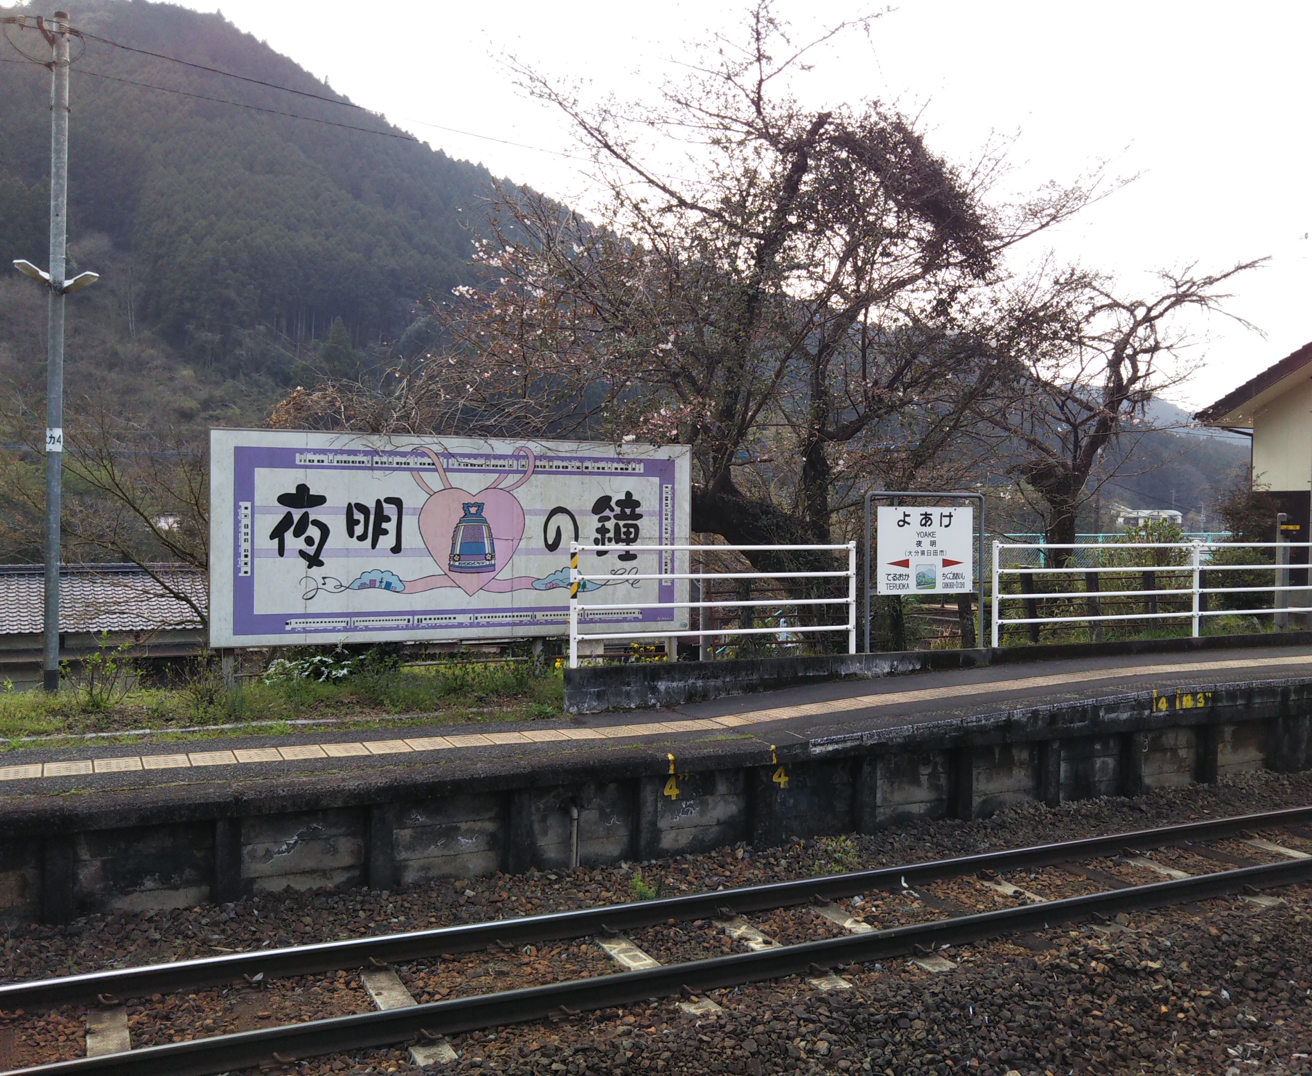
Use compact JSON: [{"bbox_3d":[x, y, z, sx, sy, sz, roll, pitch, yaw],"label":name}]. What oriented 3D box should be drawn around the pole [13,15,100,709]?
[{"bbox_3d":[-5.630,-1.775,11.680,0.720,6.380,0.450,0,1,-25],"label":"pole"}]

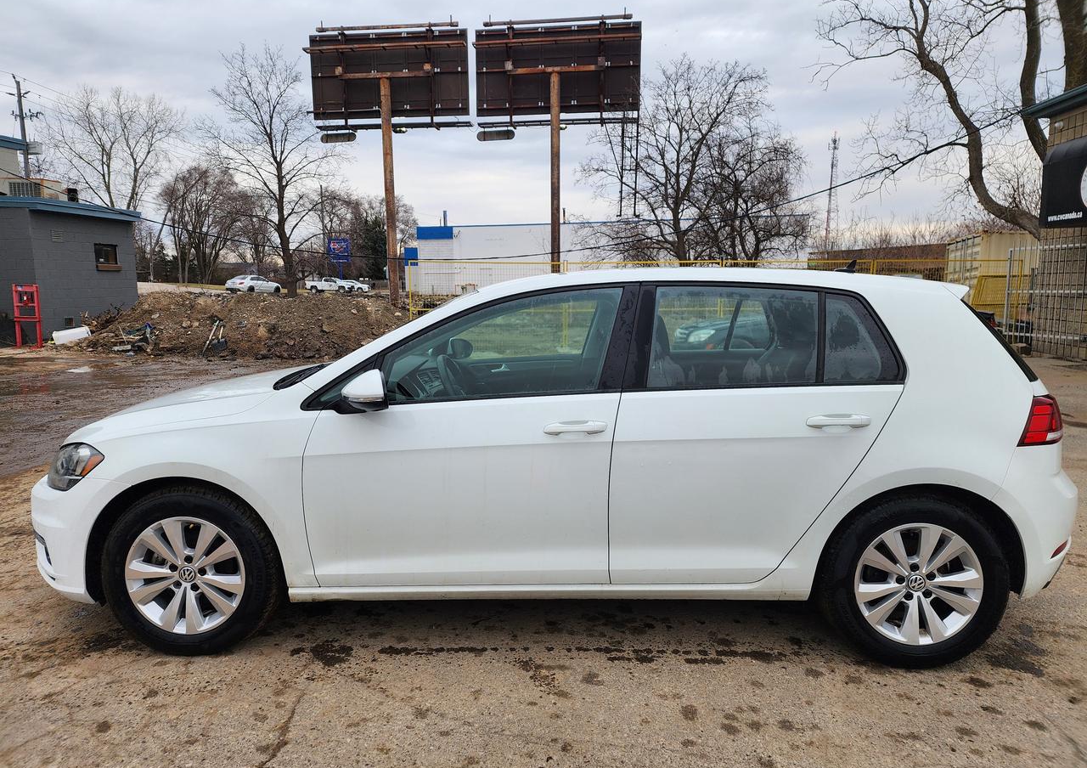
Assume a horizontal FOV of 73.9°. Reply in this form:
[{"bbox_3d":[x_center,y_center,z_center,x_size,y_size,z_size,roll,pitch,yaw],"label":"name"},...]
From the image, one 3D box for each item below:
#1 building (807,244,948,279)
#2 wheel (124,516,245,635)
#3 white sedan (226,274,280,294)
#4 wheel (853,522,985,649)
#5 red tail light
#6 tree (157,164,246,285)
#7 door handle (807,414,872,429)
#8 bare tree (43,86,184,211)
[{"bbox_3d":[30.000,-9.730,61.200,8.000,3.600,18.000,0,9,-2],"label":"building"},{"bbox_3d":[-1.303,0.684,2.722,0.434,0.434,0.180,0,9,2],"label":"wheel"},{"bbox_3d":[-24.100,-8.290,60.000,1.820,1.430,4.700,4,10,26],"label":"white sedan"},{"bbox_3d":[1.329,0.697,2.639,0.440,0.440,0.190,0,7,2],"label":"wheel"},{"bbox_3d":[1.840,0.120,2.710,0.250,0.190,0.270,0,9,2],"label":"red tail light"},{"bbox_3d":[-42.958,-20.067,91.010,10.700,14.740,9.500,0,7,0],"label":"tree"},{"bbox_3d":[1.008,0.126,2.466,0.216,0.045,0.050,0,7,2],"label":"door handle"},{"bbox_3d":[-34.700,-15.600,58.300,11.300,16.100,10.500,0,9,0],"label":"bare tree"}]

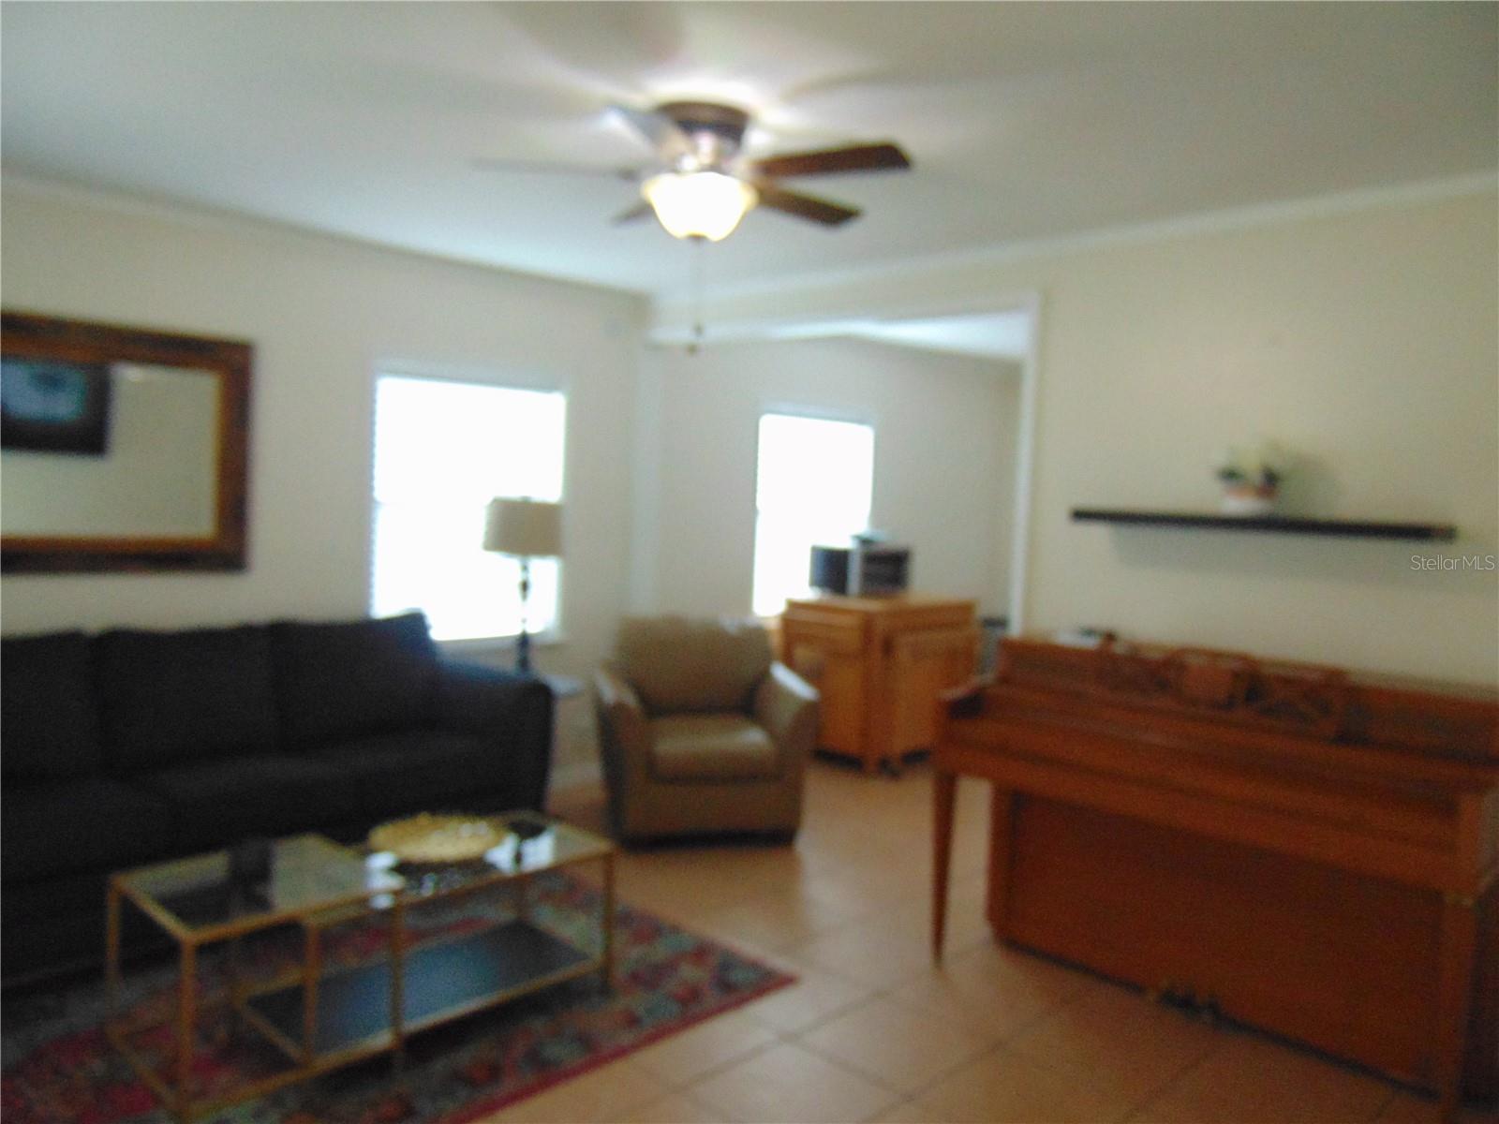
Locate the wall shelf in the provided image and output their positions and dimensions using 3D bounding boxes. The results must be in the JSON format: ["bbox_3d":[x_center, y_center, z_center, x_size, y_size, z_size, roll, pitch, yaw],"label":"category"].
[{"bbox_3d":[1.551,-0.121,3.363,1.042,0.045,0.265,6,5,44],"label":"wall shelf"}]

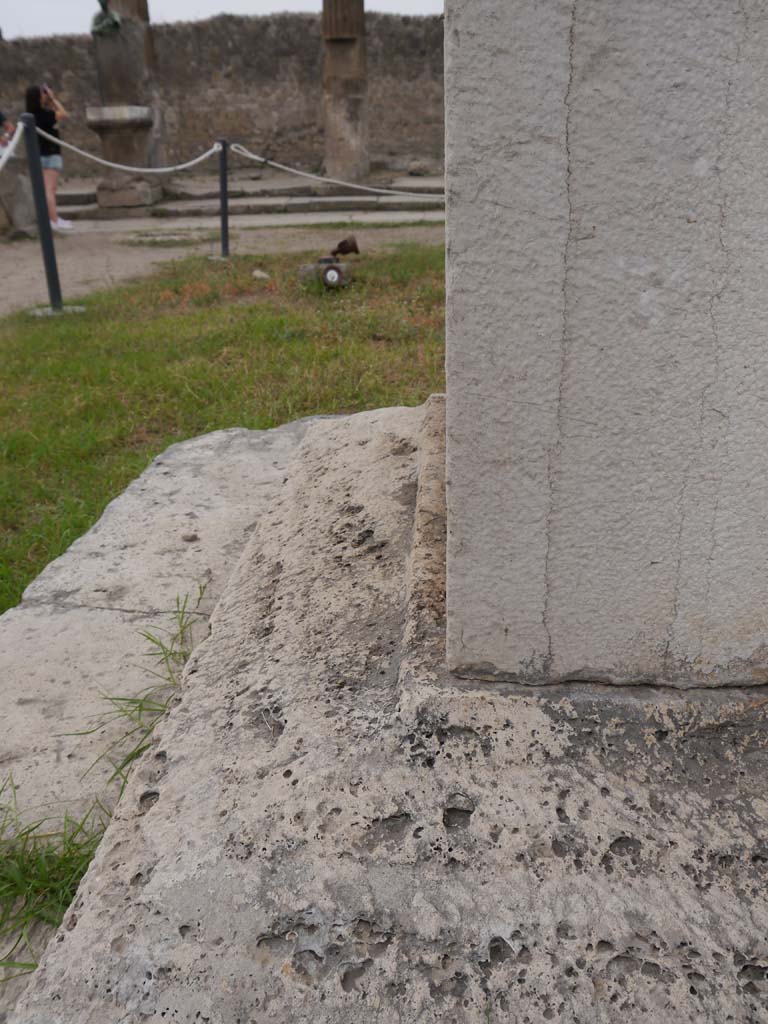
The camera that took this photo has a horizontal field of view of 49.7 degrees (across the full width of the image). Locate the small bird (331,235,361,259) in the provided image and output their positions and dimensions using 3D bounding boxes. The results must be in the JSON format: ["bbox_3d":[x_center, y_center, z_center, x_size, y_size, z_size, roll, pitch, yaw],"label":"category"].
[{"bbox_3d":[-0.256,-1.763,5.500,0.200,0.155,0.130,0,23,0],"label":"small bird"}]

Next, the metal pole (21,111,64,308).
[{"bbox_3d":[-1.783,-1.539,4.321,0.068,0.970,0.068,0,23,0],"label":"metal pole"}]

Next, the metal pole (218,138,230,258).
[{"bbox_3d":[-1.396,-2.728,7.237,0.068,0.970,0.068,3,23,0],"label":"metal pole"}]

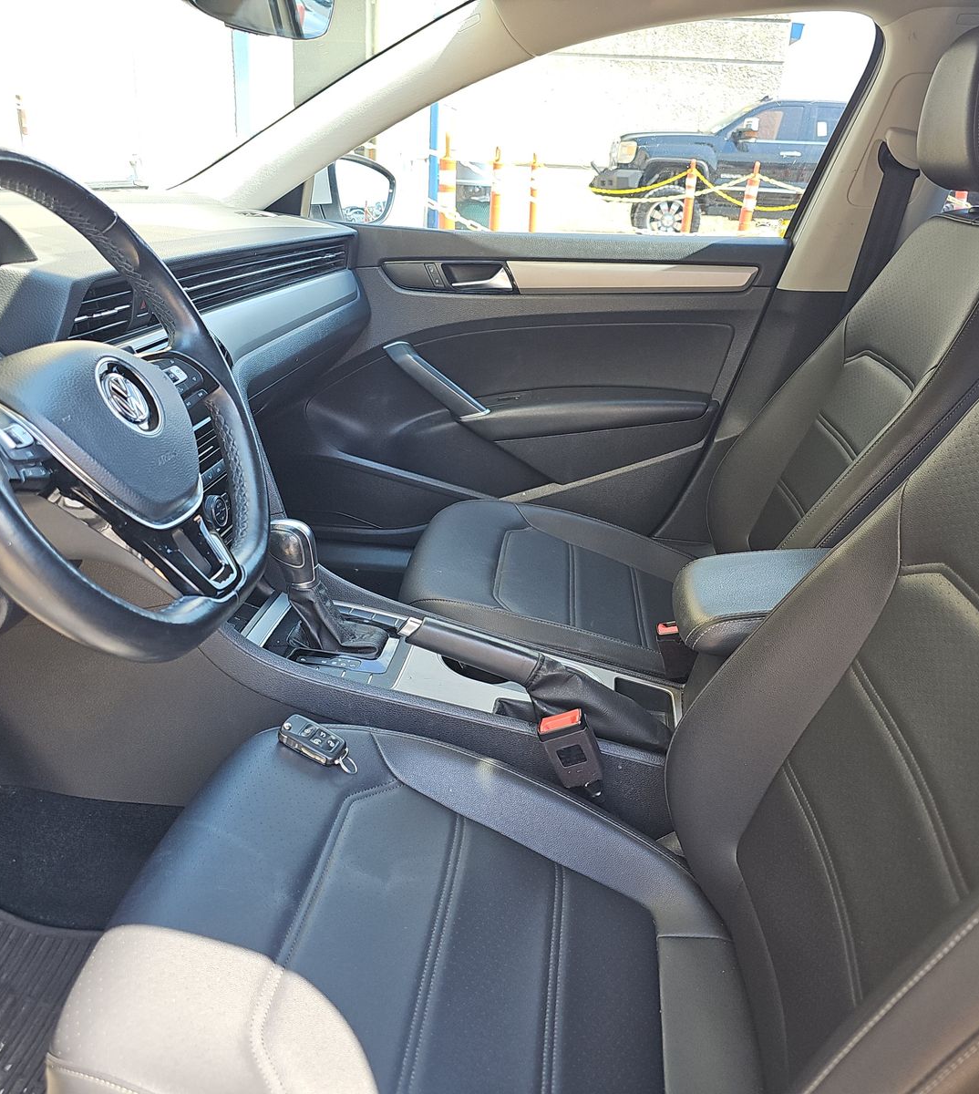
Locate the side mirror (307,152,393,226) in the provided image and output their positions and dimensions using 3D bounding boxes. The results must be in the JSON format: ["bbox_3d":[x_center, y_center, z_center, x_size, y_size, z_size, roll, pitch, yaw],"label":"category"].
[{"bbox_3d":[-0.275,-0.682,1.888,0.130,0.160,0.220,11,22,21],"label":"side mirror"}]

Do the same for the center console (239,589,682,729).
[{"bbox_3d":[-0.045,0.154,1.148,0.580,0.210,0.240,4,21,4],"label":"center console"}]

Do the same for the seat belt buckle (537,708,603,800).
[{"bbox_3d":[0.085,0.215,1.007,0.048,0.100,0.028,-21,17,13],"label":"seat belt buckle"}]

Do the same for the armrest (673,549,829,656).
[{"bbox_3d":[0.348,0.069,1.074,0.290,0.085,0.180,4,21,4],"label":"armrest"}]

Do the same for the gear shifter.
[{"bbox_3d":[-0.185,0.052,1.124,0.140,0.160,0.085,4,21,4],"label":"gear shifter"}]

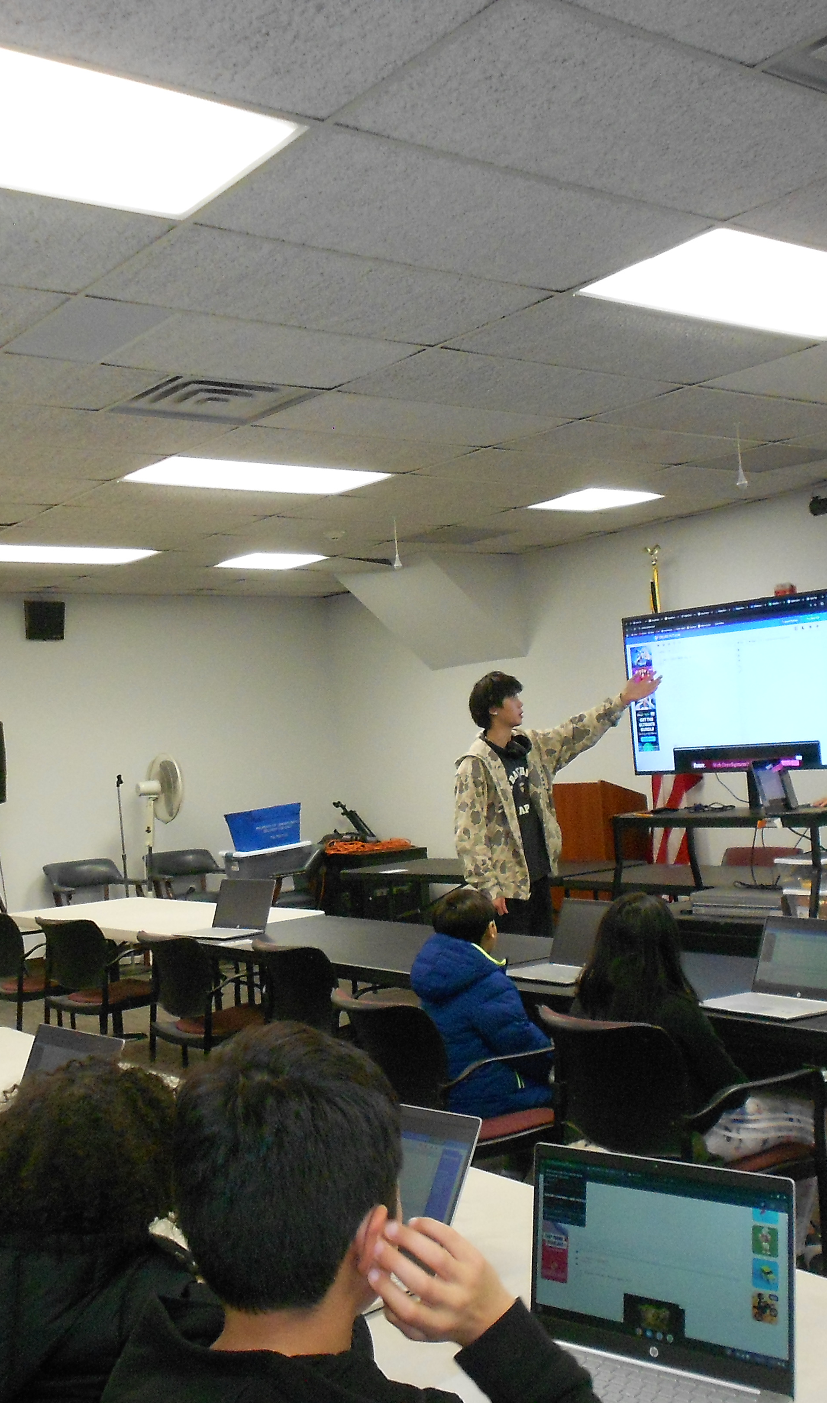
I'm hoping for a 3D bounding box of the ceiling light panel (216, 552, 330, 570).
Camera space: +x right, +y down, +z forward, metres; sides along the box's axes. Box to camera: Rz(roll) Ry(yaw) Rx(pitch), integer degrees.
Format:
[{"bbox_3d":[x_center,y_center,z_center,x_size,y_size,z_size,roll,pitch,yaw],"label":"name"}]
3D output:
[{"bbox_3d":[-0.963,-0.967,9.497,0.600,0.050,0.600,-3,-2,-37],"label":"ceiling light panel"}]

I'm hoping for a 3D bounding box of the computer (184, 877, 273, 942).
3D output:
[{"bbox_3d":[-0.851,0.958,6.393,0.335,0.225,0.295,-5,-2,42],"label":"computer"}]

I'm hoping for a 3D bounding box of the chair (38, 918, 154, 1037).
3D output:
[{"bbox_3d":[-1.446,1.449,6.843,0.570,0.820,0.580,-2,-2,-45],"label":"chair"}]

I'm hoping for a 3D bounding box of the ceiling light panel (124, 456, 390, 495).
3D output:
[{"bbox_3d":[-0.720,-1.060,6.627,1.190,0.050,0.590,-3,-2,-37],"label":"ceiling light panel"}]

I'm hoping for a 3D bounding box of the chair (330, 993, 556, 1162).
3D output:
[{"bbox_3d":[0.109,1.235,4.029,0.580,0.830,0.560,-3,-2,-37],"label":"chair"}]

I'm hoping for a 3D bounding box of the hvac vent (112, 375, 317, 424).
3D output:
[{"bbox_3d":[-0.721,-1.095,5.110,0.600,0.050,0.600,-3,-2,-37],"label":"hvac vent"}]

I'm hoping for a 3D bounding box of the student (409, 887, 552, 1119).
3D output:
[{"bbox_3d":[0.260,1.077,4.082,0.600,1.080,0.420,-2,-2,-41],"label":"student"}]

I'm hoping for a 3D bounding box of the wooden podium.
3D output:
[{"bbox_3d":[1.105,1.101,8.927,0.600,1.200,0.460,-5,-2,43],"label":"wooden podium"}]

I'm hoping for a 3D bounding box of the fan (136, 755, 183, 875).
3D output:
[{"bbox_3d":[-1.751,1.128,9.806,0.450,1.520,0.490,-3,-2,-37],"label":"fan"}]

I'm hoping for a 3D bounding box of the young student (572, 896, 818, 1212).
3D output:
[{"bbox_3d":[0.779,1.038,3.686,0.760,1.060,0.440,-3,-2,-37],"label":"young student"}]

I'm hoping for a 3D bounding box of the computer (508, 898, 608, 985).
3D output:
[{"bbox_3d":[0.503,0.752,4.477,0.300,0.226,0.325,-3,-2,-37],"label":"computer"}]

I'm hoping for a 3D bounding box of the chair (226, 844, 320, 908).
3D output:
[{"bbox_3d":[-1.000,1.466,10.193,0.600,0.770,0.600,-5,-2,38],"label":"chair"}]

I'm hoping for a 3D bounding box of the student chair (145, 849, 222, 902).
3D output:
[{"bbox_3d":[-1.613,1.516,10.507,0.600,0.760,0.580,-3,-2,-37],"label":"student chair"}]

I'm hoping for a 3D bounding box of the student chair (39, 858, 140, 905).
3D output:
[{"bbox_3d":[-2.289,1.557,10.100,0.600,0.770,0.620,-3,-2,-34],"label":"student chair"}]

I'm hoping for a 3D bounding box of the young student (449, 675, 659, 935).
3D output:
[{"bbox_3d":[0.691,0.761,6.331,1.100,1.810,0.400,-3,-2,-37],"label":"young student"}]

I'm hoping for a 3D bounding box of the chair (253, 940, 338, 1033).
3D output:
[{"bbox_3d":[-0.240,1.283,5.152,0.580,0.830,0.560,-3,-2,-37],"label":"chair"}]

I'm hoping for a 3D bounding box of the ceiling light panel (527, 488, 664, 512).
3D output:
[{"bbox_3d":[1.004,-1.138,7.923,0.590,0.050,0.590,-3,-2,-37],"label":"ceiling light panel"}]

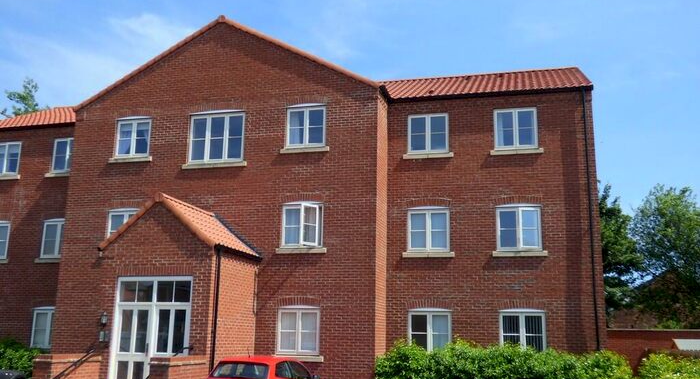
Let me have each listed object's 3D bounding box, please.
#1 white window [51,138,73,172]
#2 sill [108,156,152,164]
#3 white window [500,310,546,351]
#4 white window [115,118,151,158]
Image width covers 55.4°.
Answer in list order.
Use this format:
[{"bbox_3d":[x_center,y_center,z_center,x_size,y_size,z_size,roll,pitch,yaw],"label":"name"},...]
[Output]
[{"bbox_3d":[-9.260,-1.138,21.969,1.138,1.147,0.100,-2,-13,15],"label":"white window"},{"bbox_3d":[-6.468,-0.850,19.747,1.380,0.140,0.170,-2,-13,15],"label":"sill"},{"bbox_3d":[4.471,3.722,17.189,1.138,1.265,0.100,-2,-13,14],"label":"white window"},{"bbox_3d":[-6.444,-1.568,19.949,1.135,1.250,0.100,-2,-13,14],"label":"white window"}]

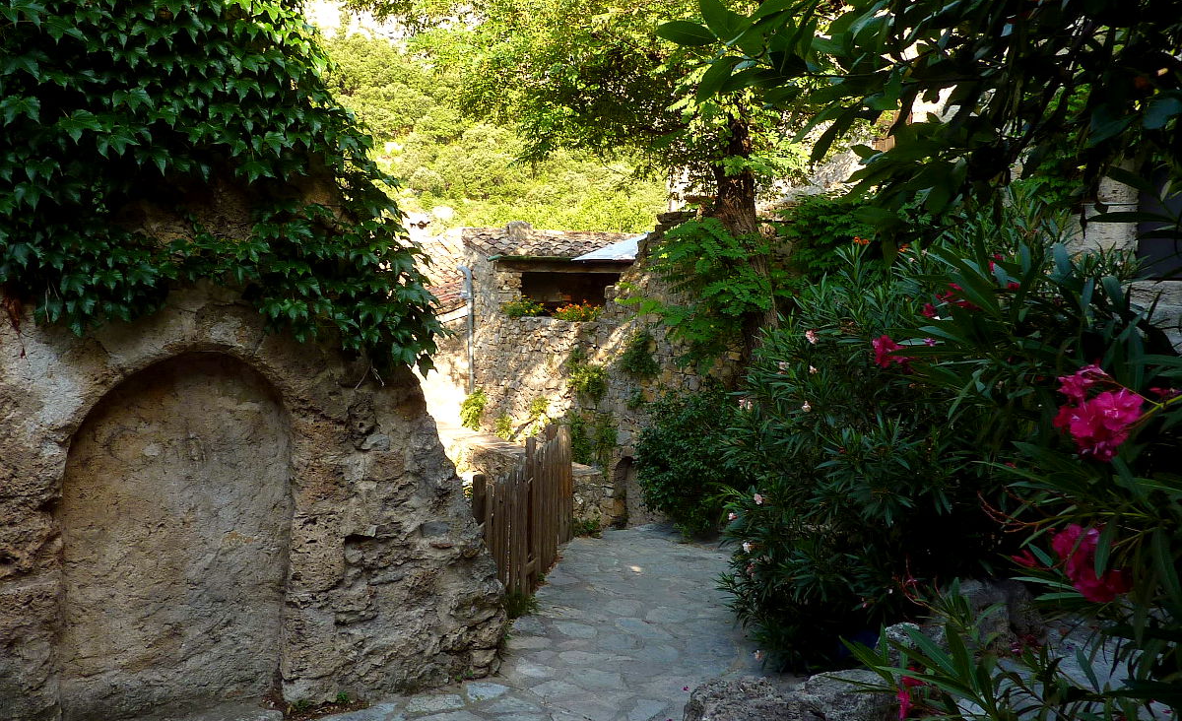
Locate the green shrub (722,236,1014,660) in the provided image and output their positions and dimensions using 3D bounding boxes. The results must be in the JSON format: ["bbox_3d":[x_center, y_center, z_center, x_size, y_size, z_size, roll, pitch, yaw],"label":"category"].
[{"bbox_3d":[1.780,0.500,5.500,1.850,2.450,1.700,0,-1,6],"label":"green shrub"}]

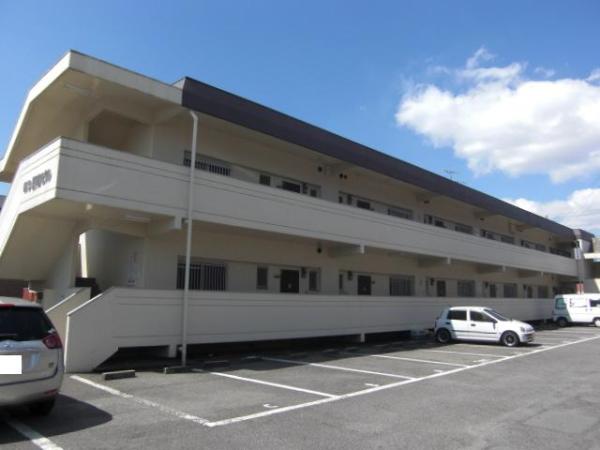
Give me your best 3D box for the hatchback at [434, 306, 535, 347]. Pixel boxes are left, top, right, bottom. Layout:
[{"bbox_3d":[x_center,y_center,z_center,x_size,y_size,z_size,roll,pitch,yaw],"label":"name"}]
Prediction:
[{"bbox_3d":[6.957,3.791,18.381,3.530,1.400,1.560,-9,-12,43],"label":"hatchback"}]

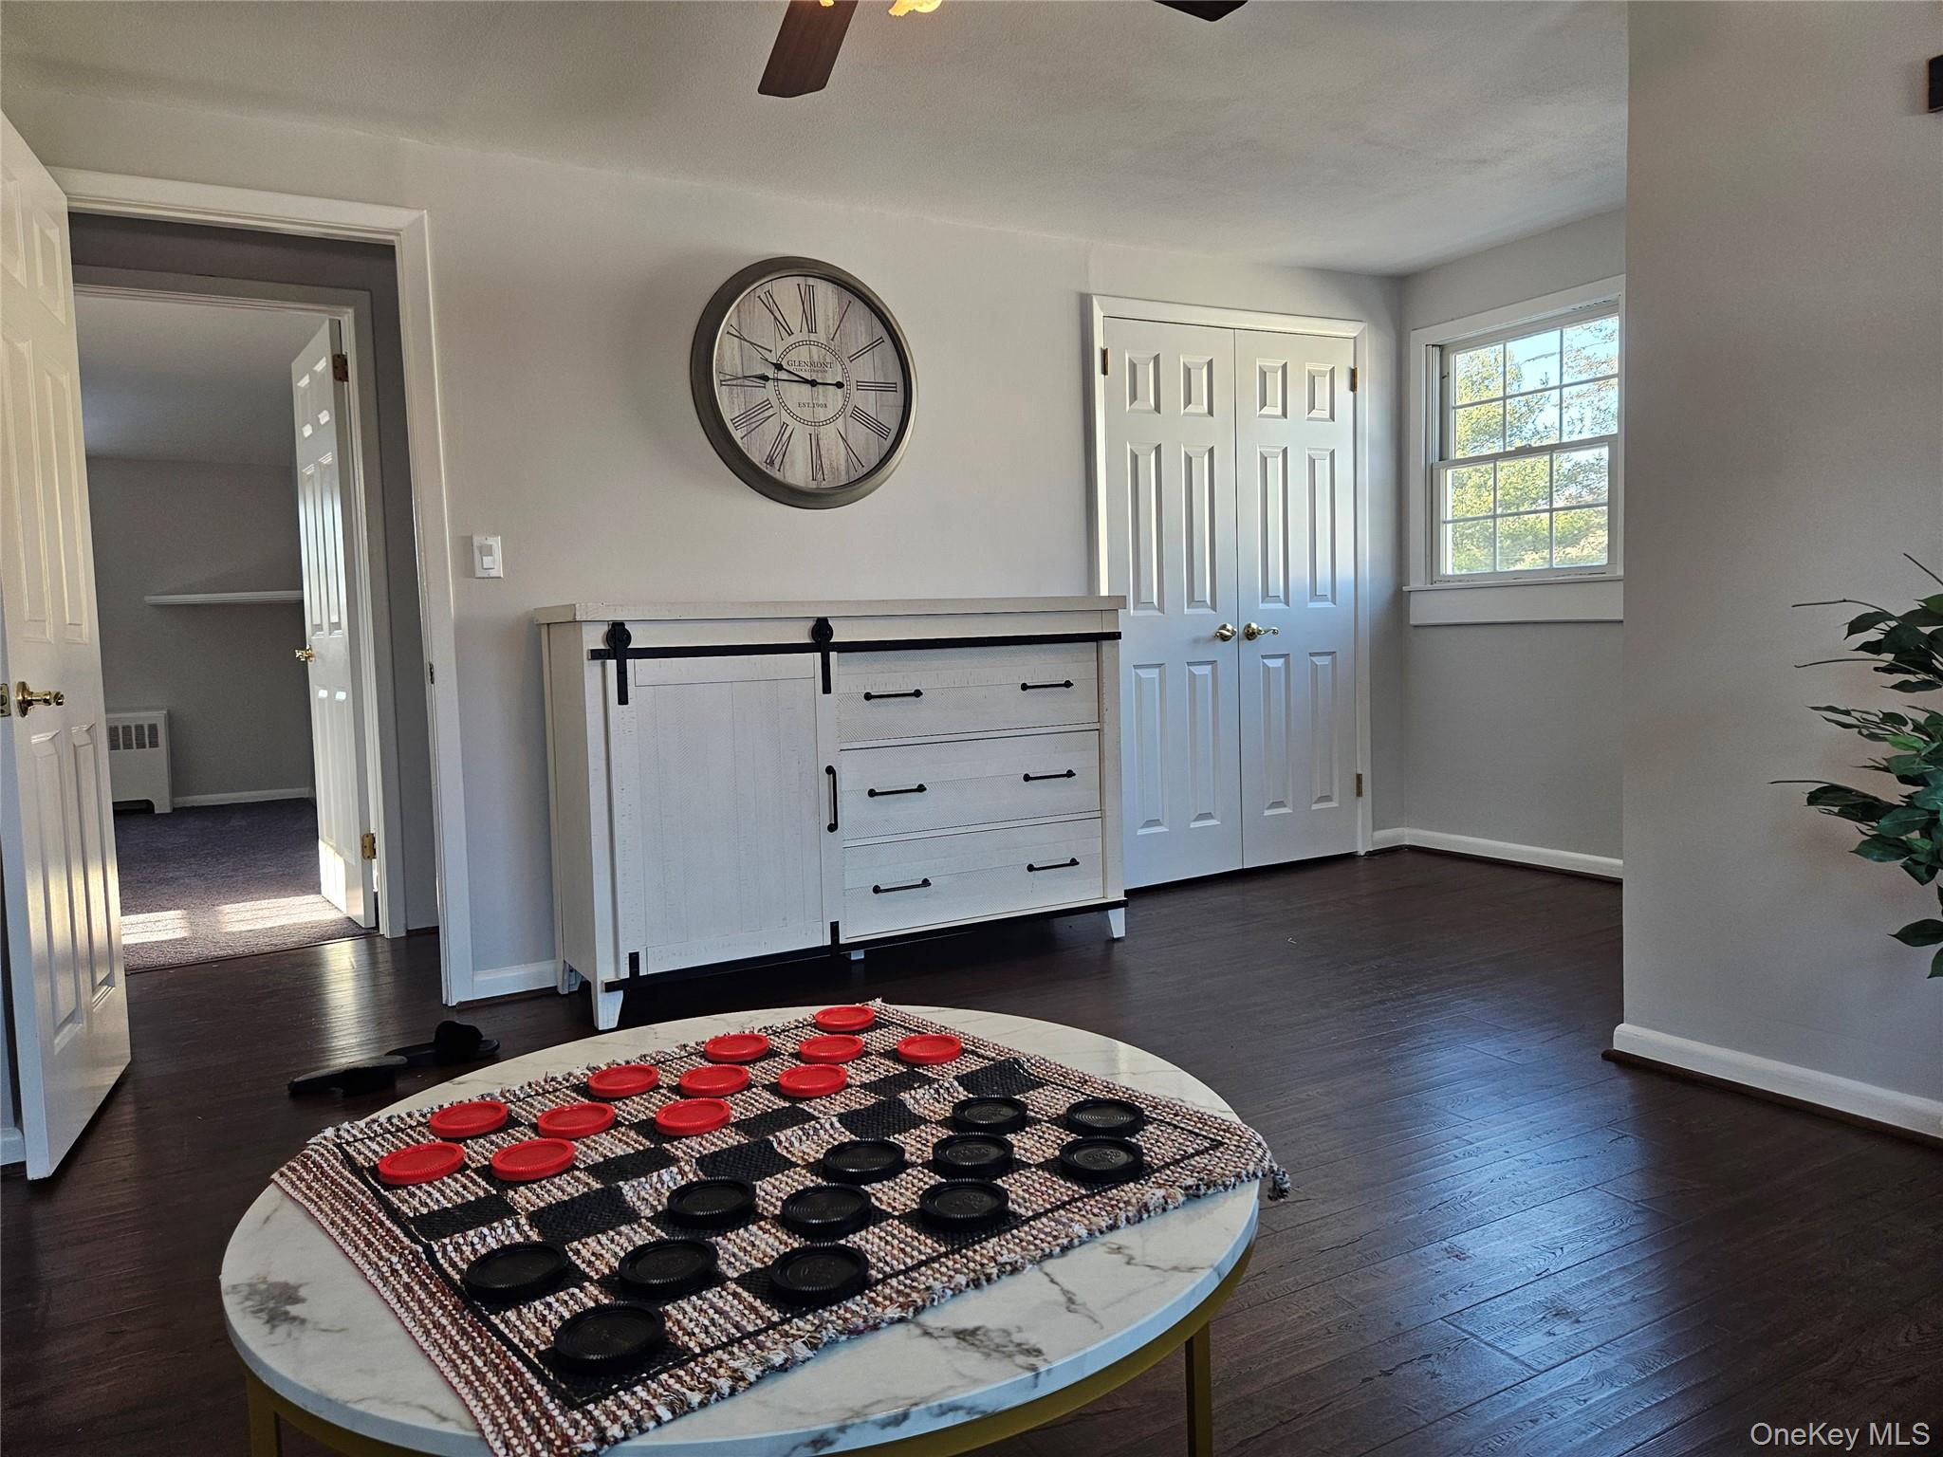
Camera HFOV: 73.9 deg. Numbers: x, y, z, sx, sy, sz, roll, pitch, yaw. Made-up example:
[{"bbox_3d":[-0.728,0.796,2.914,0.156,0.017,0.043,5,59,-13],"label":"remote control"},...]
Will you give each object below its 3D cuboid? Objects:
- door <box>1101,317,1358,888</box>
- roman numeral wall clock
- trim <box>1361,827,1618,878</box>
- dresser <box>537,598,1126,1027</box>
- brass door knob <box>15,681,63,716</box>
[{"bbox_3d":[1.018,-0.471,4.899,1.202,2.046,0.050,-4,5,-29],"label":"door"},{"bbox_3d":[-0.487,-1.056,3.956,0.757,0.757,0.070,-4,5,-29],"label":"roman numeral wall clock"},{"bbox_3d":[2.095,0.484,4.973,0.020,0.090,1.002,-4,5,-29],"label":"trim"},{"bbox_3d":[-0.344,0.165,3.788,1.659,1.059,0.495,-4,5,-29],"label":"dresser"},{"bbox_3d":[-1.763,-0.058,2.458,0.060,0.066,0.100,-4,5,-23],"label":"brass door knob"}]

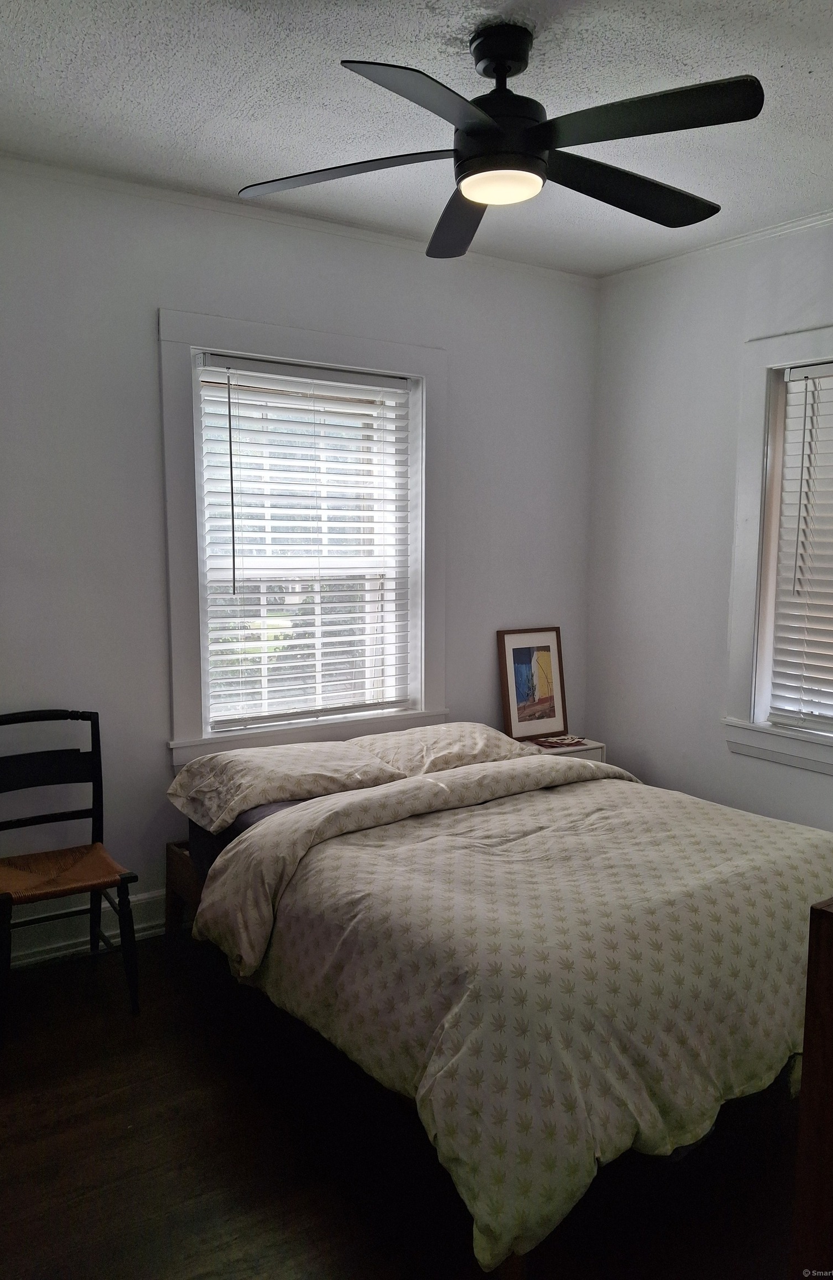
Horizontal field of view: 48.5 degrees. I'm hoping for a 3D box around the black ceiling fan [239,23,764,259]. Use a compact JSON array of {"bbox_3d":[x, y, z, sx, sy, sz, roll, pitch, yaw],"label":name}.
[{"bbox_3d":[0.210,-1.211,2.156,1.240,0.350,1.240,-4,8,-33],"label":"black ceiling fan"}]

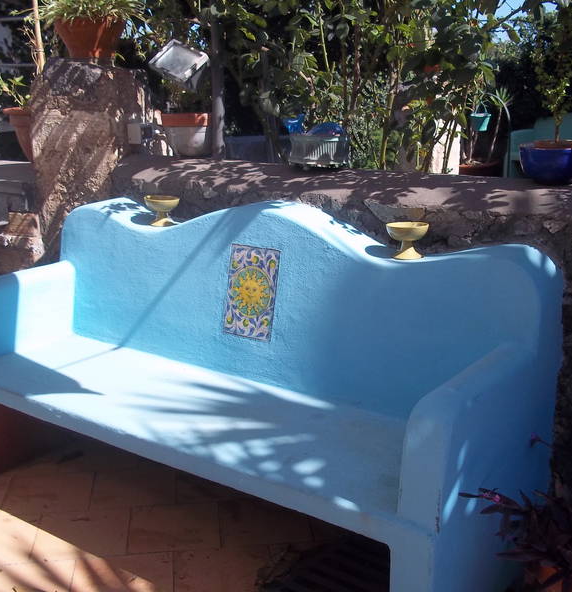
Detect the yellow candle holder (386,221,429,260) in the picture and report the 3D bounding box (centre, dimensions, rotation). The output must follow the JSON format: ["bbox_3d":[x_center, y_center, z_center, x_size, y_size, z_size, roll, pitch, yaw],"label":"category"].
[{"bbox_3d":[0.374,-0.167,2.520,0.130,0.100,0.130,1,14,0],"label":"yellow candle holder"}]

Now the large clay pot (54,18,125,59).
[{"bbox_3d":[-0.869,-1.135,3.640,0.307,0.182,0.307,1,14,0],"label":"large clay pot"}]

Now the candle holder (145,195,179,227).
[{"bbox_3d":[-0.463,-0.315,3.070,0.131,0.100,0.131,1,14,0],"label":"candle holder"}]

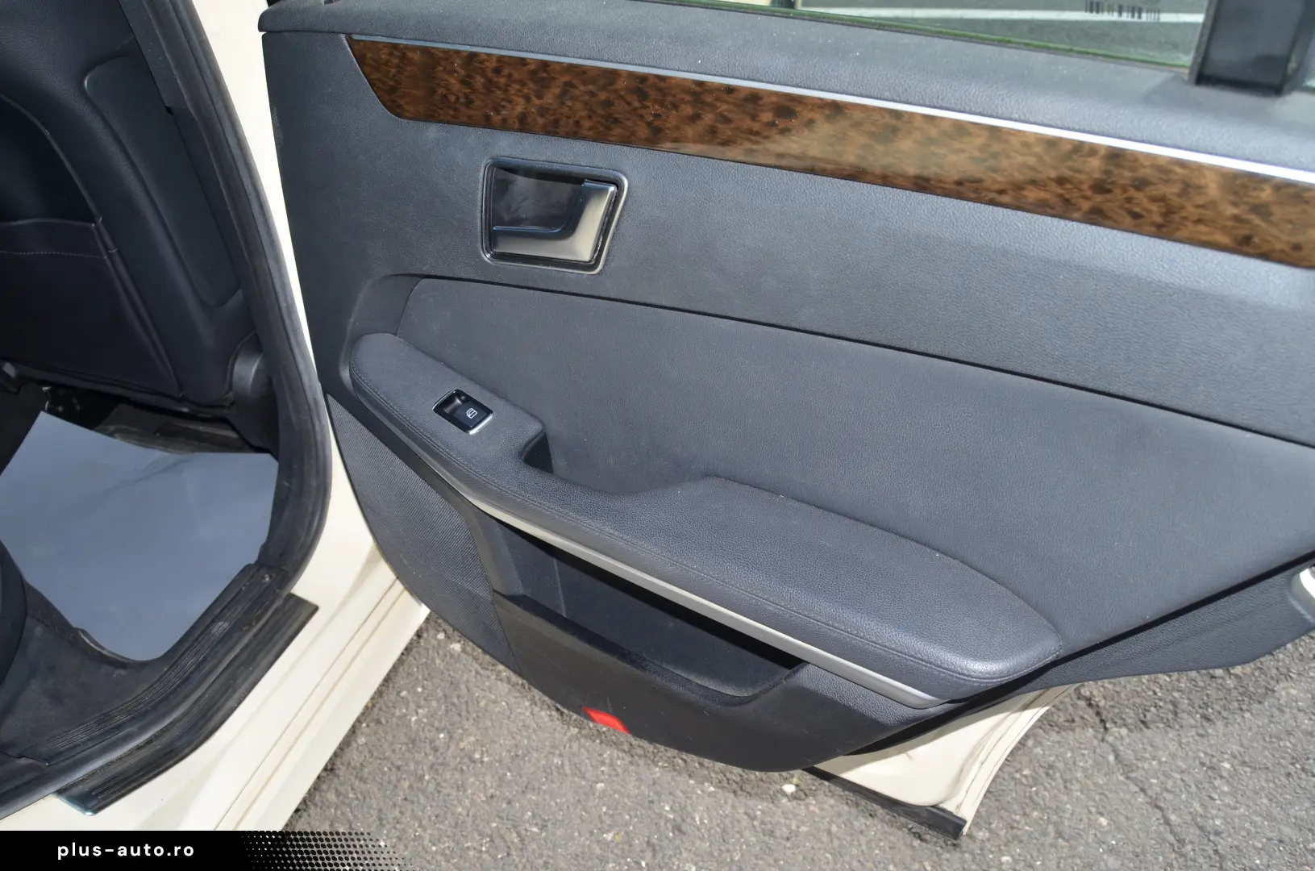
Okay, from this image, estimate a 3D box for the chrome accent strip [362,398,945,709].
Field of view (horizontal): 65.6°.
[{"bbox_3d":[-0.043,0.086,0.853,0.563,0.041,0.057,20,40,24],"label":"chrome accent strip"}]

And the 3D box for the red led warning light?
[{"bbox_3d":[-0.049,0.266,0.959,0.049,0.023,0.016,20,40,24],"label":"red led warning light"}]

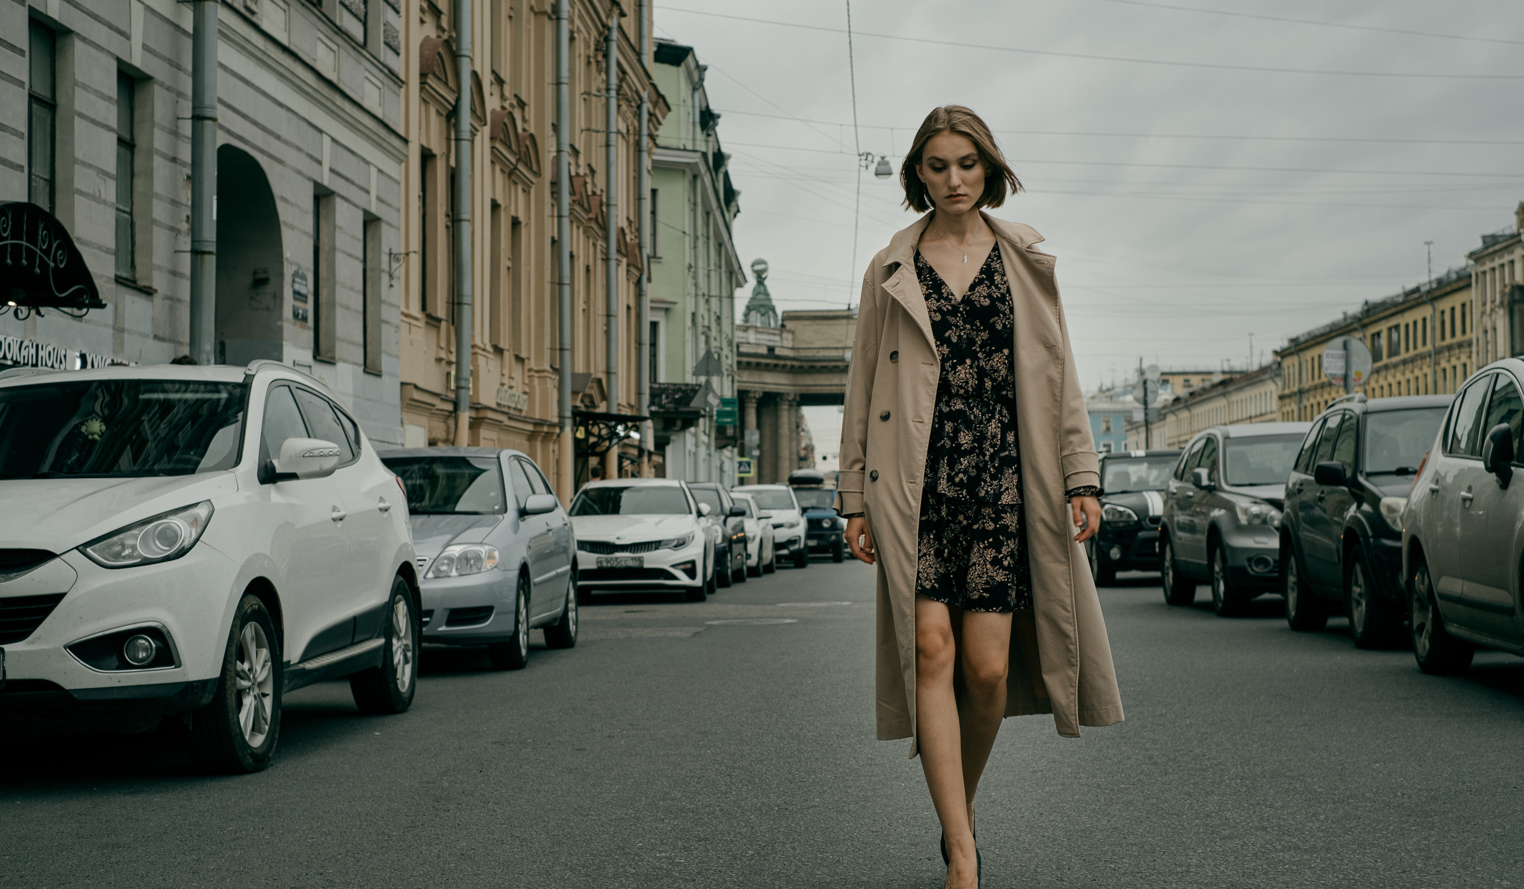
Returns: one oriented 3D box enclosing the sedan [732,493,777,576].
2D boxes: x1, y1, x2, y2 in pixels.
[{"bbox_3d":[-0.740,1.510,38.900,1.760,1.450,4.500,0,-2,5],"label":"sedan"}]

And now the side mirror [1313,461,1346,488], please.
[{"bbox_3d":[3.890,0.200,15.400,0.205,0.175,0.140,0,-2,6],"label":"side mirror"}]

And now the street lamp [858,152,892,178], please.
[{"bbox_3d":[2.380,-5.850,47.000,0.660,0.550,0.420,0,-2,3],"label":"street lamp"}]

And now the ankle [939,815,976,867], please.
[{"bbox_3d":[0.432,0.877,4.960,0.075,0.115,0.100,0,-2,4],"label":"ankle"}]

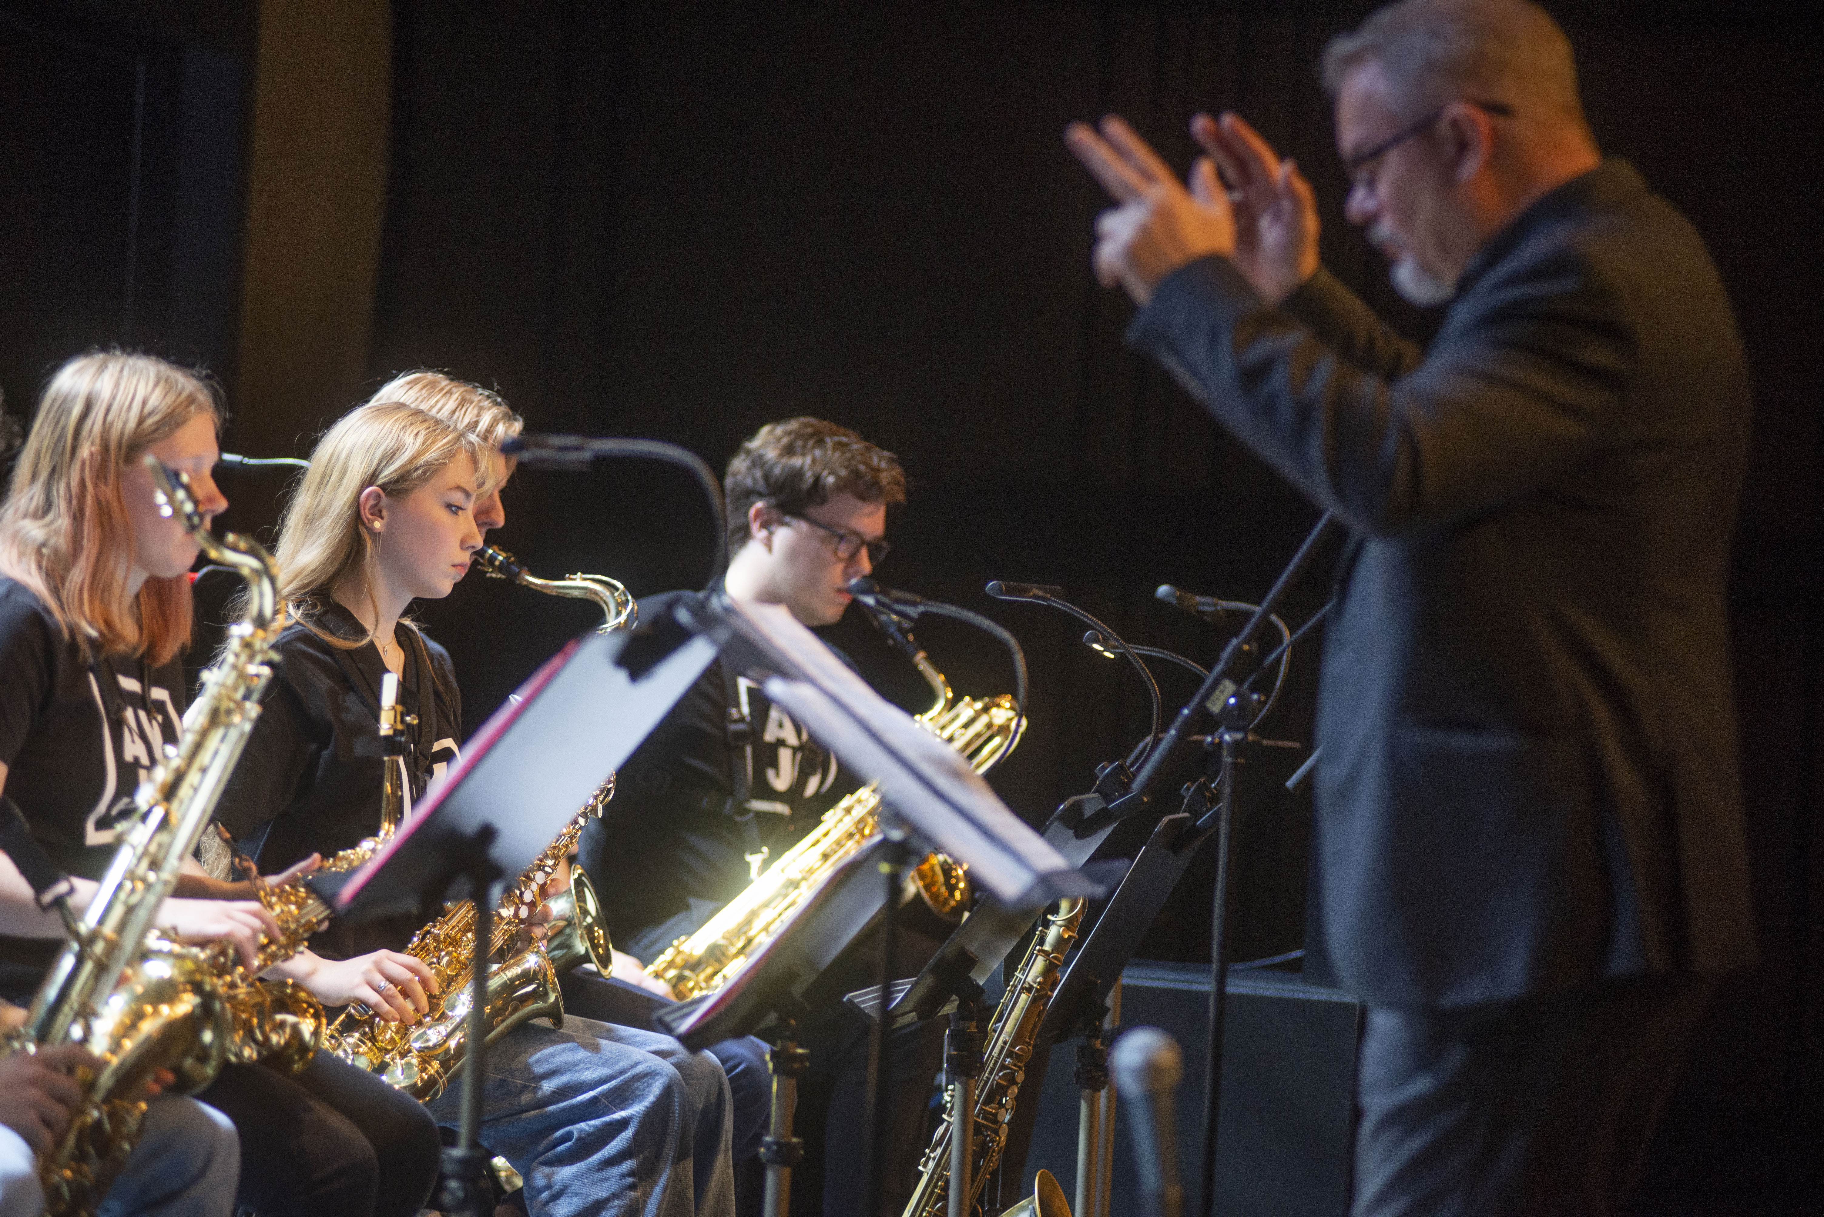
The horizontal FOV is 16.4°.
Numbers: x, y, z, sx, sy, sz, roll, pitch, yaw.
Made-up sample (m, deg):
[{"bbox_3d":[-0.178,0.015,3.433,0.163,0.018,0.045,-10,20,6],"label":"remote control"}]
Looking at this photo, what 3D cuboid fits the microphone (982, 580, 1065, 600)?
[{"bbox_3d":[0.132,-0.021,7.500,0.096,0.024,0.024,5,2,15],"label":"microphone"}]

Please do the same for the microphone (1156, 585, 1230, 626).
[{"bbox_3d":[0.338,-0.003,7.600,0.098,0.028,0.027,20,6,15],"label":"microphone"}]

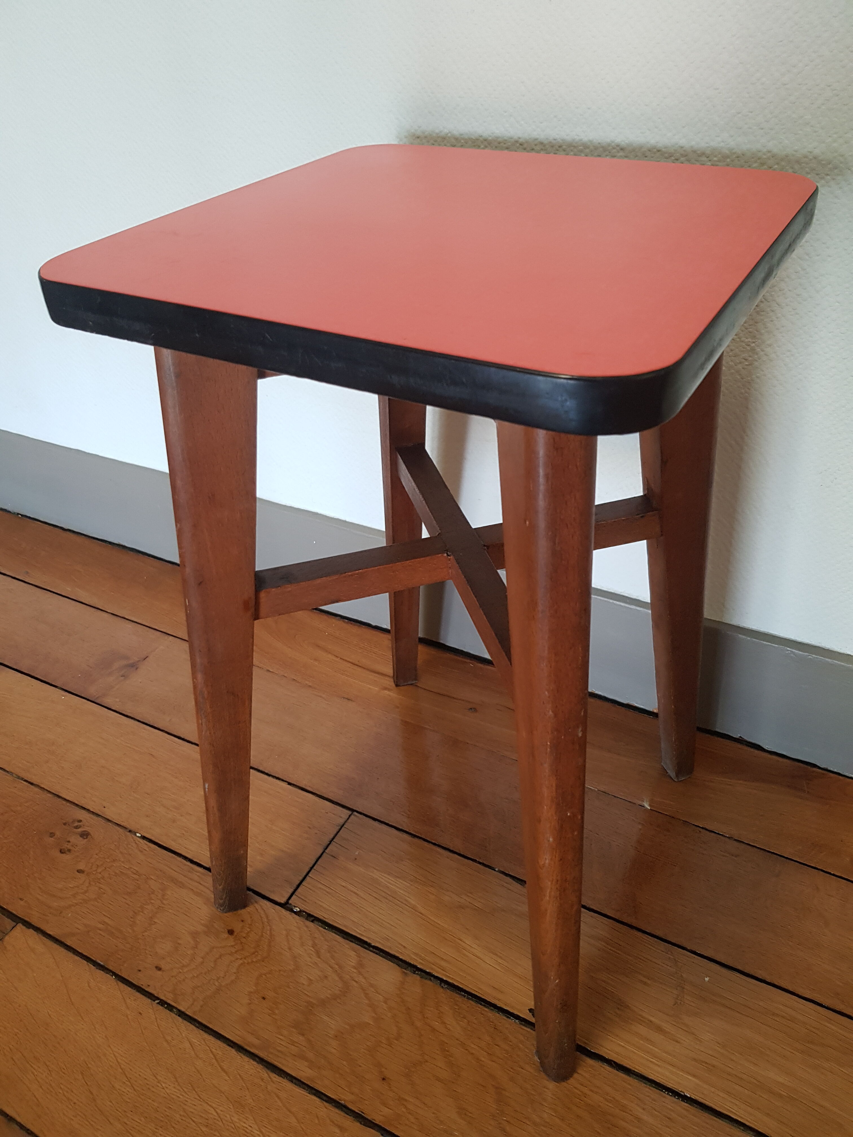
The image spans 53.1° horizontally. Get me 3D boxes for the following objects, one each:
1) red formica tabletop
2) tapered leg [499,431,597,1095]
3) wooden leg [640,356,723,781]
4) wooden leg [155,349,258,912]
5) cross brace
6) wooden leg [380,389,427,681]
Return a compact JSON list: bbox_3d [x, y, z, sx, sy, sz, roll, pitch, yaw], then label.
[{"bbox_3d":[0.014,-0.155,0.405,0.281,0.021,0.281,17,41,25],"label":"red formica tabletop"},{"bbox_3d":[0.064,0.116,0.427,0.031,0.454,0.053,-11,30,-11],"label":"tapered leg"},{"bbox_3d":[0.172,-0.002,0.575,0.053,0.456,0.031,-18,39,-5],"label":"wooden leg"},{"bbox_3d":[-0.124,0.061,0.513,0.053,0.456,0.031,-4,35,-16],"label":"wooden leg"},{"bbox_3d":[0.022,-0.009,0.515,0.186,0.019,0.186,17,41,25],"label":"cross brace"},{"bbox_3d":[-0.019,-0.057,0.662,0.031,0.455,0.053,-11,46,-11],"label":"wooden leg"}]

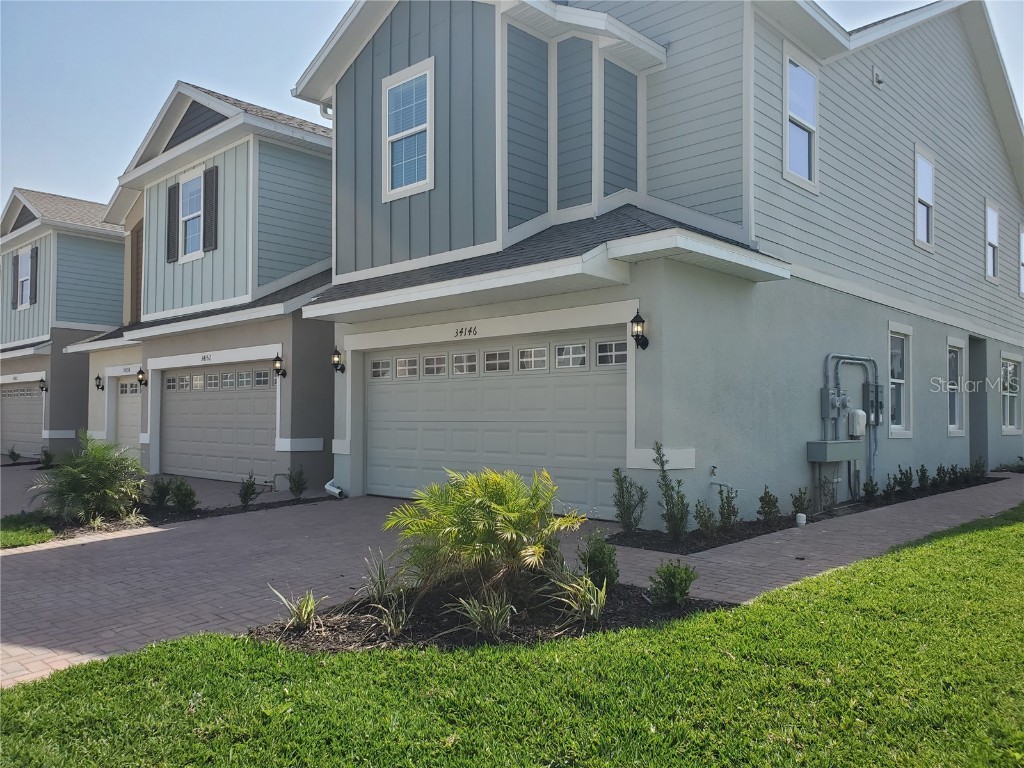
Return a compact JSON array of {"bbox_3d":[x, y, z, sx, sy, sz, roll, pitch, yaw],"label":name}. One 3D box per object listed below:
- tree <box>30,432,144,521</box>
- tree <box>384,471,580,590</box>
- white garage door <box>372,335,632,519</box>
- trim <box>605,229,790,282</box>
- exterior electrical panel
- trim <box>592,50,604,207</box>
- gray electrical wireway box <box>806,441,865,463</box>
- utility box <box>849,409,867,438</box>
[{"bbox_3d":[-5.500,1.230,10.000,1.450,1.130,1.400,1,-3,-29],"label":"tree"},{"bbox_3d":[-0.200,1.059,5.600,1.400,0.900,1.350,0,-2,-2],"label":"tree"},{"bbox_3d":[-0.368,0.492,9.779,4.877,2.110,0.090,-2,-3,43],"label":"white garage door"},{"bbox_3d":[2.108,-1.333,8.367,0.810,0.200,2.510,-2,-3,43],"label":"trim"},{"bbox_3d":[5.602,0.328,11.892,0.120,0.634,0.625,-2,-3,43],"label":"exterior electrical panel"},{"bbox_3d":[1.085,-3.173,9.662,0.120,2.070,0.120,-2,-3,43],"label":"trim"},{"bbox_3d":[4.429,0.909,10.513,0.260,0.254,1.290,-2,-3,43],"label":"gray electrical wireway box"},{"bbox_3d":[5.109,0.576,11.348,0.130,0.385,0.380,-2,-3,43],"label":"utility box"}]

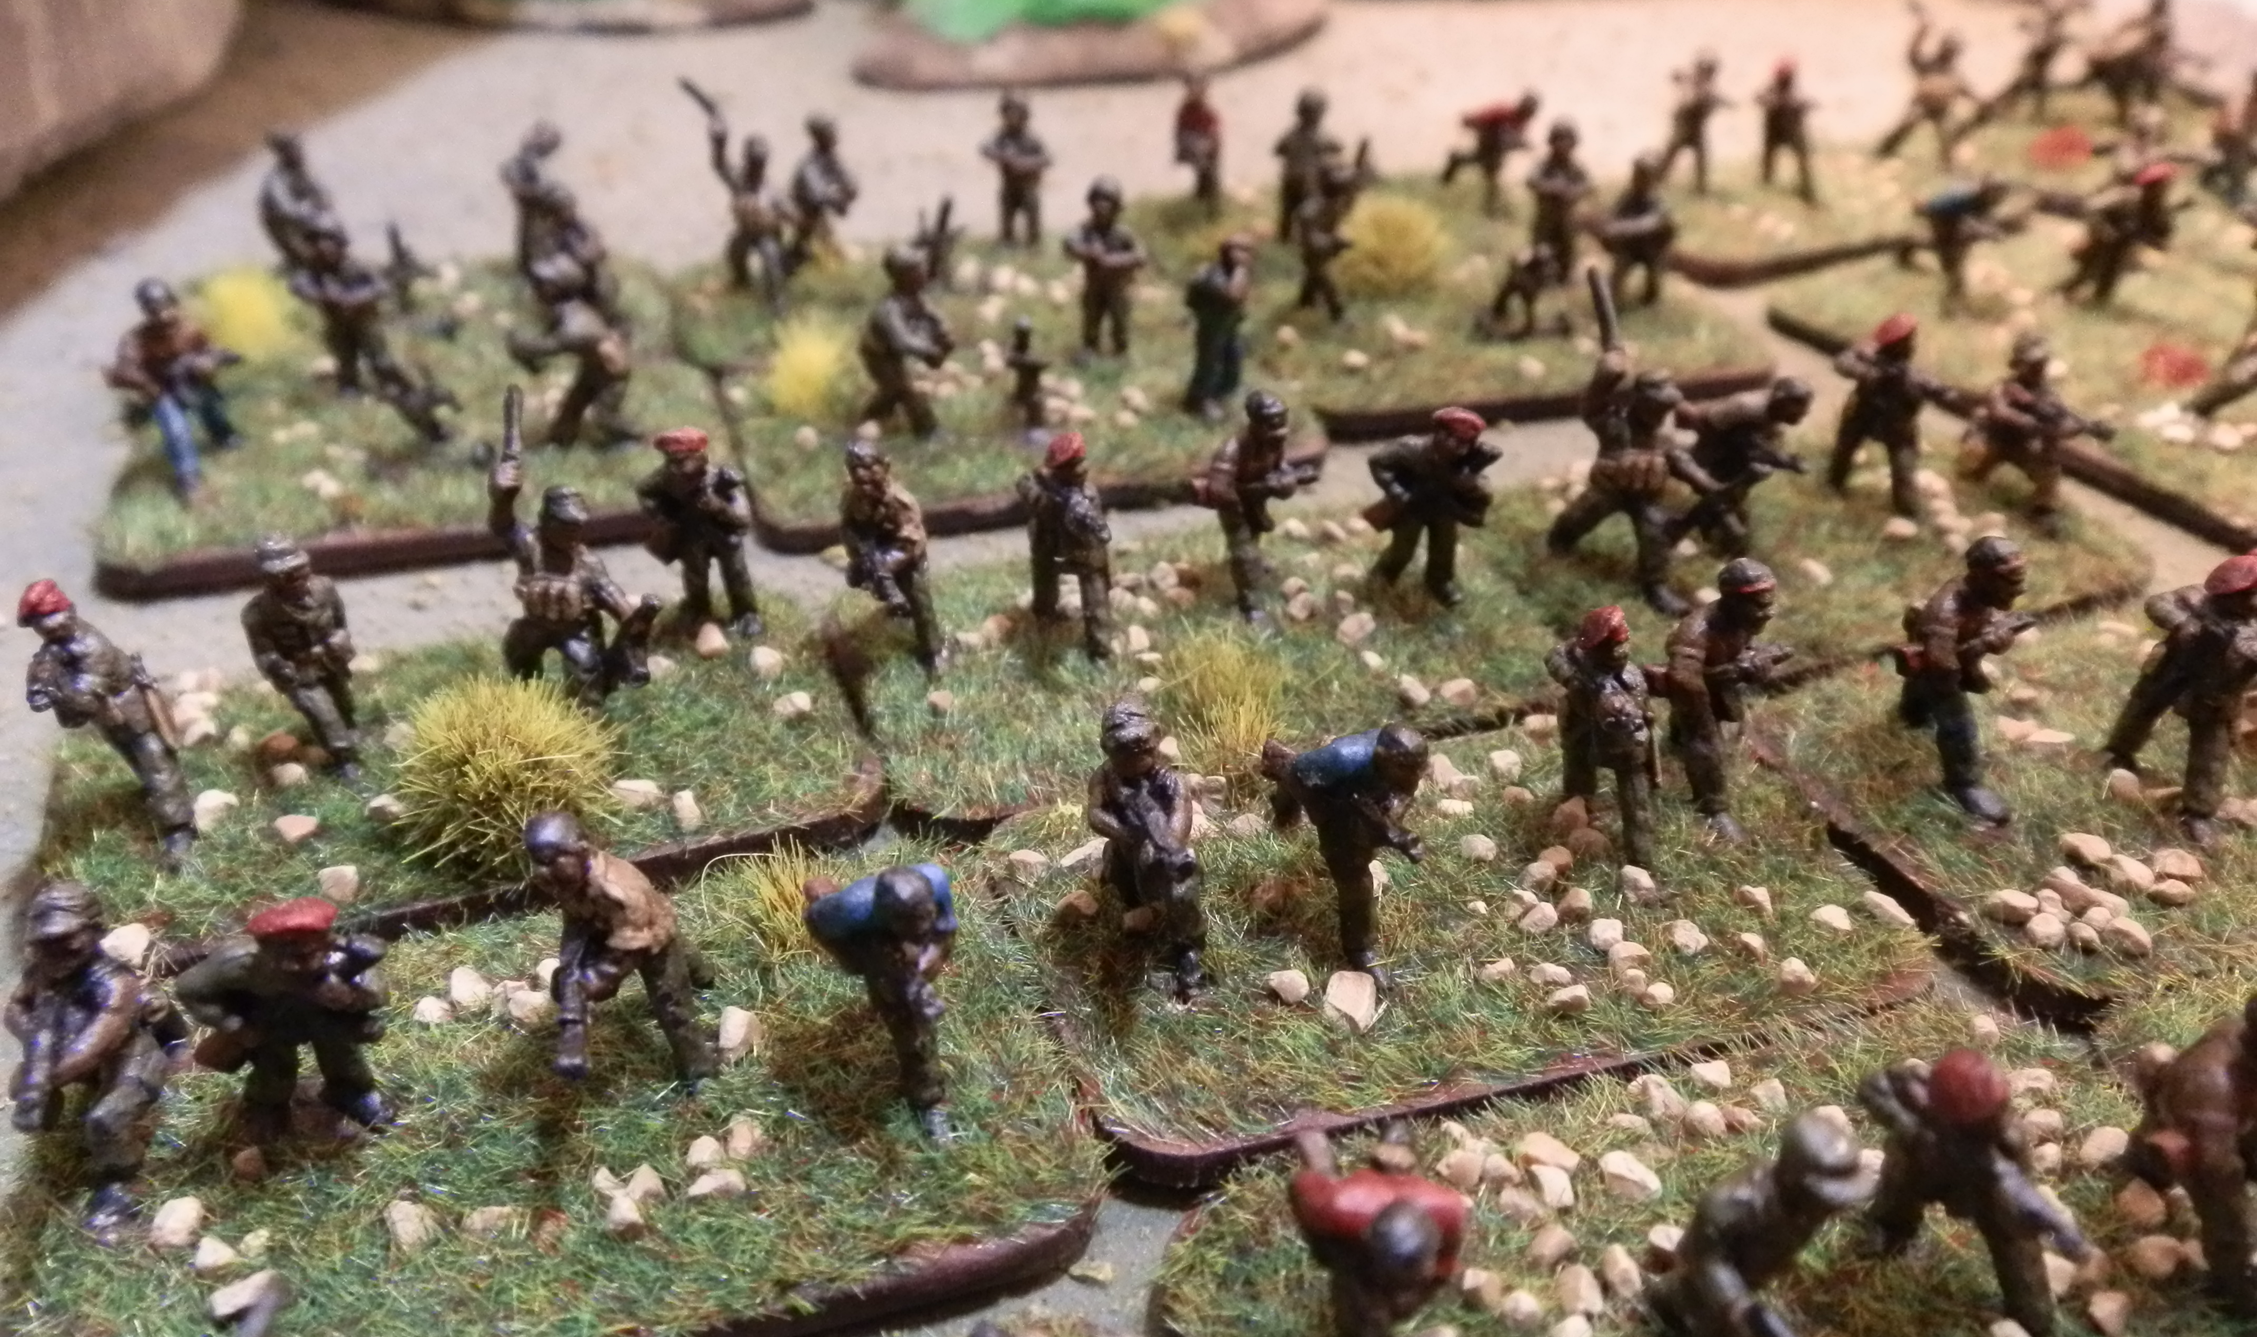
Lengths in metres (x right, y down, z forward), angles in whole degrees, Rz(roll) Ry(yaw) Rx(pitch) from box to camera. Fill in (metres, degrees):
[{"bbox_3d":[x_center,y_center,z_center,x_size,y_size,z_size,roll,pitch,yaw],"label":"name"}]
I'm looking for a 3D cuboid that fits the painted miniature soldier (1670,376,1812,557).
[{"bbox_3d":[0.044,-0.015,0.133,0.010,0.013,0.007,4,28,16],"label":"painted miniature soldier"}]

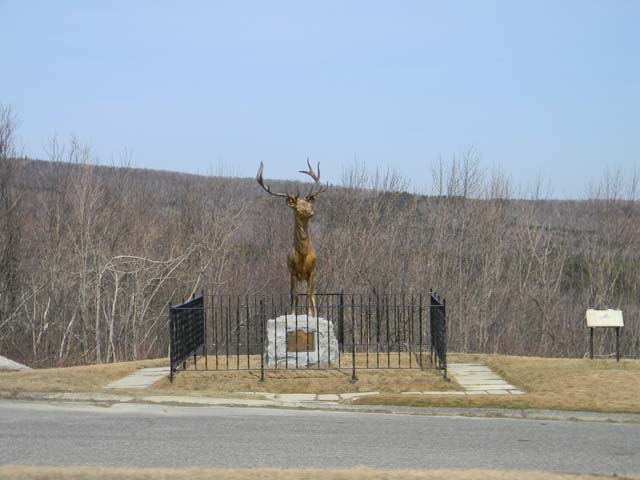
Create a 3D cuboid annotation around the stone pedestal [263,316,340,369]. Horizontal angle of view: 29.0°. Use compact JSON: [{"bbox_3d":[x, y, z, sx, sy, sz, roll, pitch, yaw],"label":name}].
[{"bbox_3d":[-0.300,1.640,20.400,1.180,0.790,1.400,-1,0,2],"label":"stone pedestal"}]

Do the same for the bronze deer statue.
[{"bbox_3d":[-0.460,-0.040,20.400,1.140,2.570,1.650,-1,0,1],"label":"bronze deer statue"}]

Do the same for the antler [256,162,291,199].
[{"bbox_3d":[-0.755,-0.966,20.100,0.550,0.585,0.450,-1,0,-6],"label":"antler"}]

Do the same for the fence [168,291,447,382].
[{"bbox_3d":[-0.110,1.490,20.300,4.060,1.200,4.000,-1,0,2],"label":"fence"}]

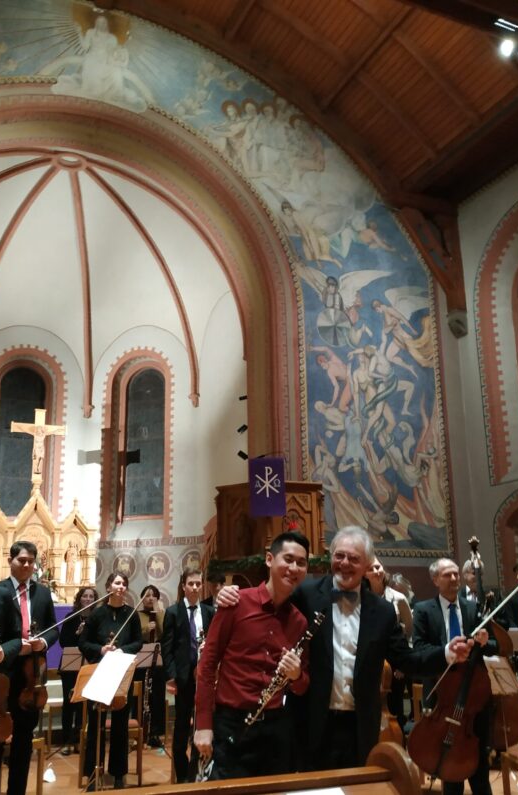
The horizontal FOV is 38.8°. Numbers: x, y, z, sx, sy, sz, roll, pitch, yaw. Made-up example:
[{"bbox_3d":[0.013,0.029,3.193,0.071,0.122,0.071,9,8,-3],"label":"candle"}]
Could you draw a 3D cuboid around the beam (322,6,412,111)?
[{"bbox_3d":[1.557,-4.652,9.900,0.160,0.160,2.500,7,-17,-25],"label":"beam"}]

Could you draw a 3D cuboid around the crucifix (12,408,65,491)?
[{"bbox_3d":[-3.472,0.812,11.593,0.855,1.290,0.180,7,-17,-25],"label":"crucifix"}]

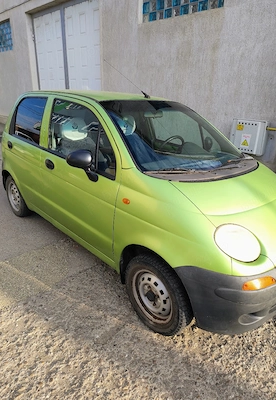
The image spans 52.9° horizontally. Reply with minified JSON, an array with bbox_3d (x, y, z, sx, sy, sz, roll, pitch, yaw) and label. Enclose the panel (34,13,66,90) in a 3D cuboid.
[{"bbox_3d":[-2.787,-3.903,8.958,0.070,3.400,1.700,-19,29,-40],"label":"panel"}]

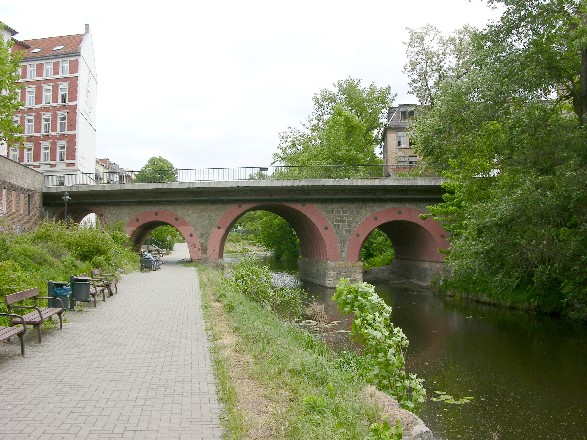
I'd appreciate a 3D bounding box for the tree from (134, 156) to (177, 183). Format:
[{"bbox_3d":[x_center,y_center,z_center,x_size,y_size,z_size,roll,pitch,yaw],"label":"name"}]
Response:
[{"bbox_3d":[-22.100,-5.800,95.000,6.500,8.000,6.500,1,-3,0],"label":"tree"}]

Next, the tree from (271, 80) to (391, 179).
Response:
[{"bbox_3d":[4.600,-5.000,70.000,14.500,20.000,13.500,1,-3,0],"label":"tree"}]

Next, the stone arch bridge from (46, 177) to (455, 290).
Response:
[{"bbox_3d":[-3.100,1.050,51.000,33.500,8.100,12.000,1,-3,10],"label":"stone arch bridge"}]

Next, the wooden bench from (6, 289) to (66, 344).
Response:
[{"bbox_3d":[-4.860,1.766,11.250,0.640,0.830,1.800,2,-3,-10],"label":"wooden bench"}]

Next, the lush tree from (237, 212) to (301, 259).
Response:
[{"bbox_3d":[-2.700,1.200,80.000,11.000,9.000,10.000,1,-3,0],"label":"lush tree"}]

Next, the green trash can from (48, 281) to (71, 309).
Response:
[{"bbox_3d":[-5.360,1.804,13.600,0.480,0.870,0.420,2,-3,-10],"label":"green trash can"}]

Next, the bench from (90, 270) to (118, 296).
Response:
[{"bbox_3d":[-6.420,2.100,20.300,0.640,0.840,1.750,2,-3,-10],"label":"bench"}]

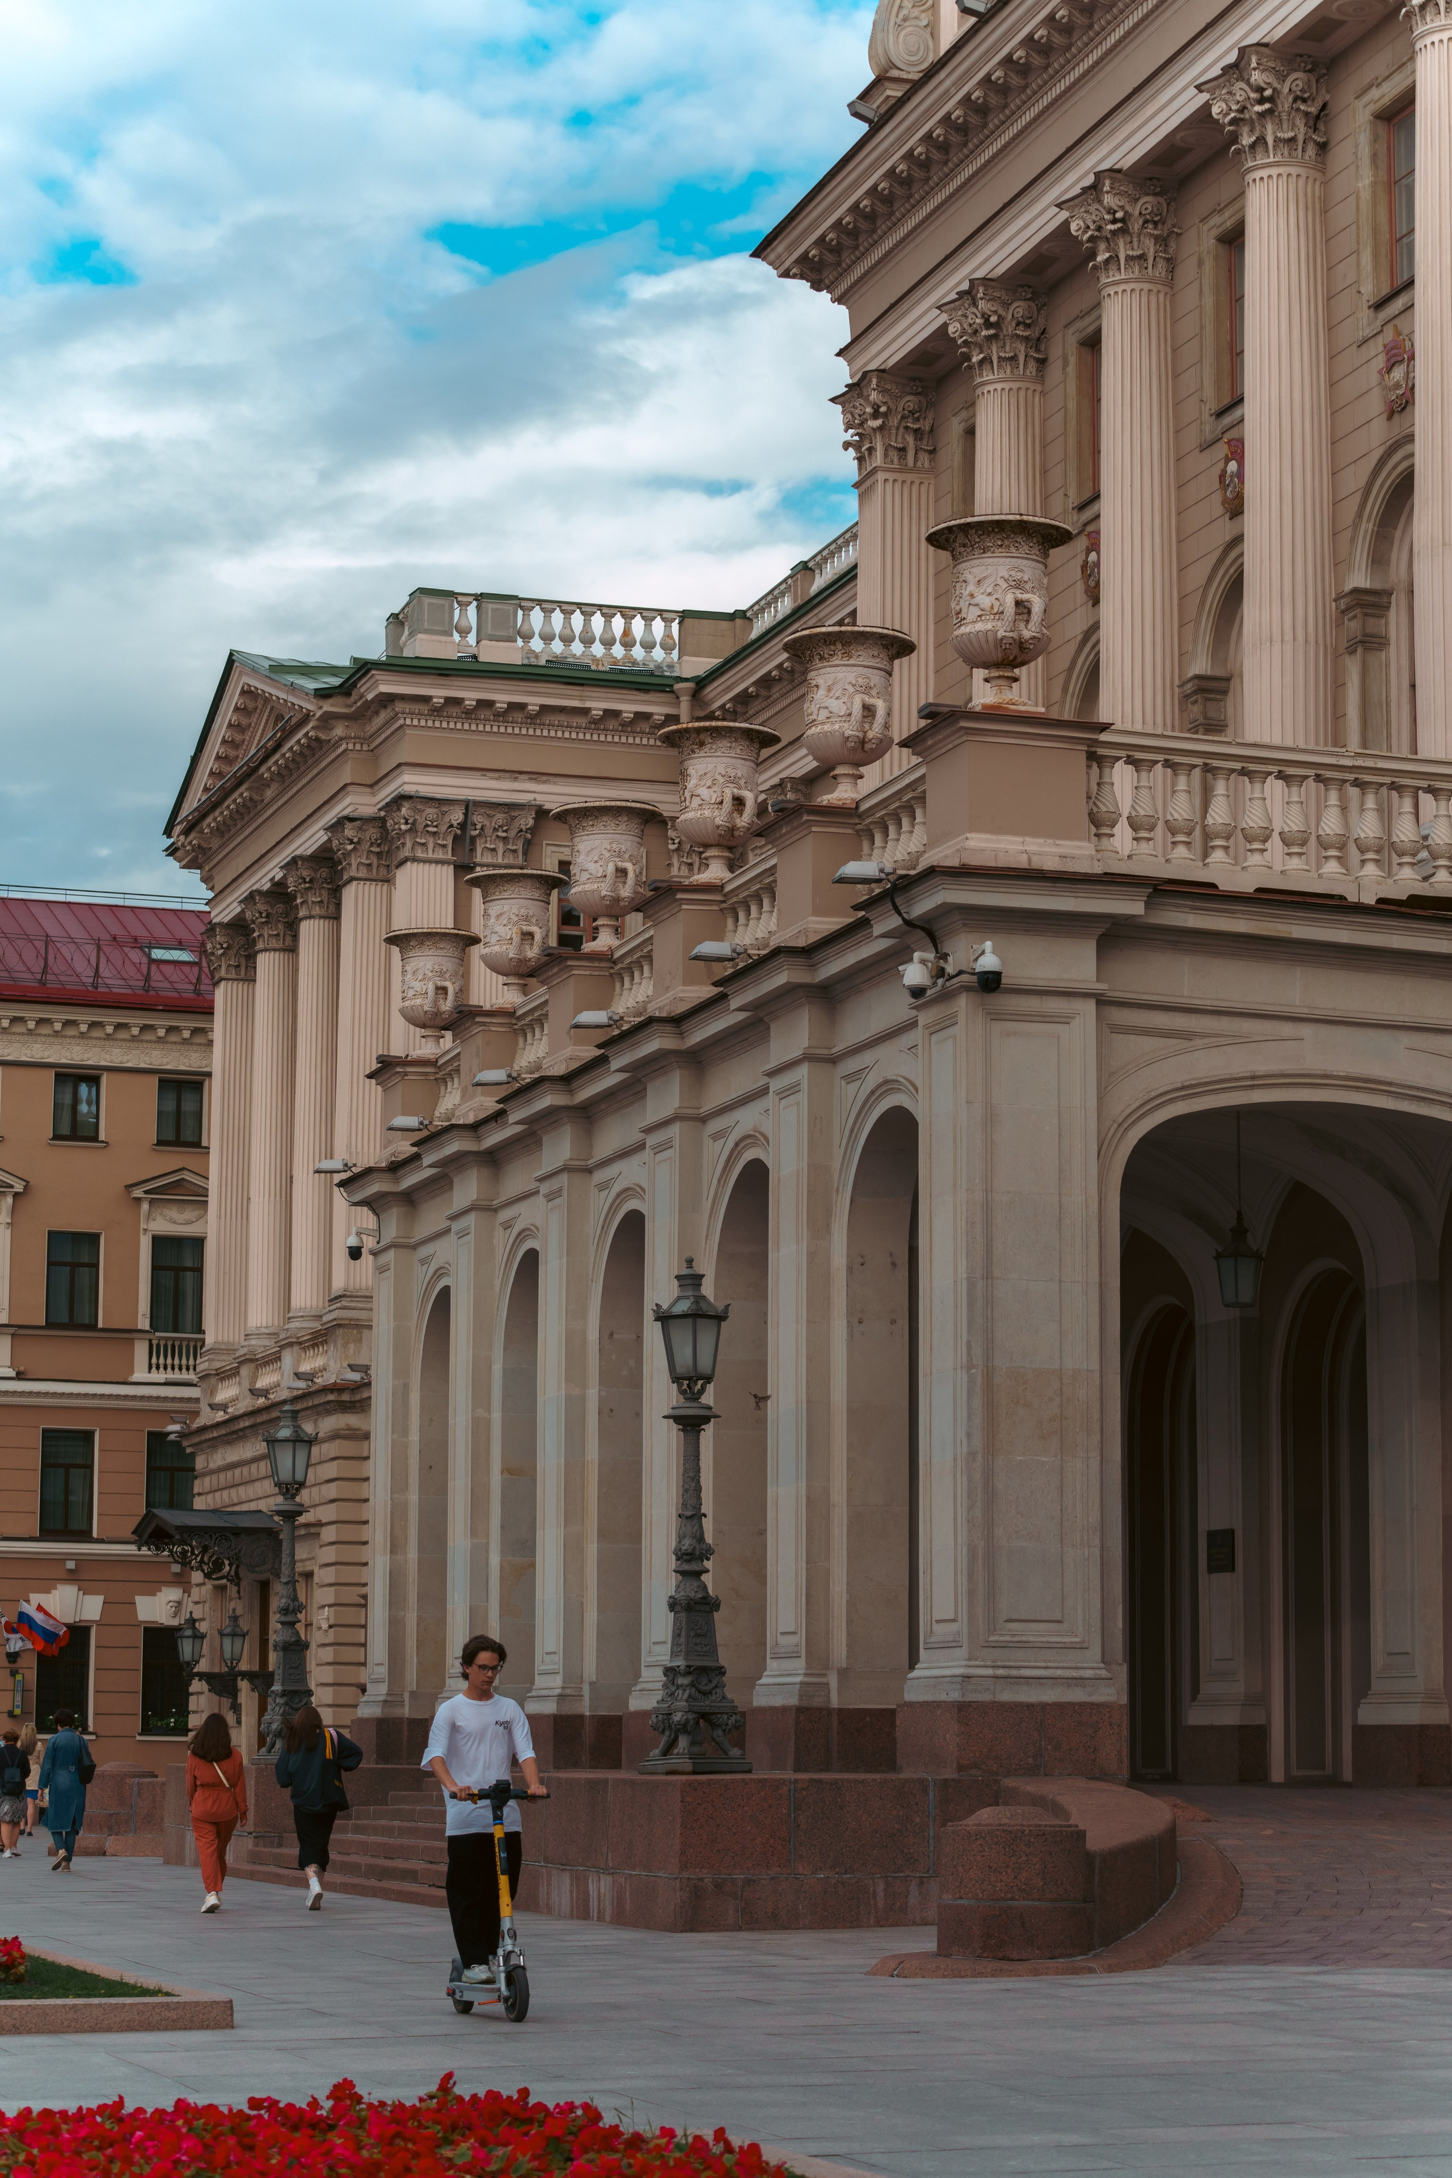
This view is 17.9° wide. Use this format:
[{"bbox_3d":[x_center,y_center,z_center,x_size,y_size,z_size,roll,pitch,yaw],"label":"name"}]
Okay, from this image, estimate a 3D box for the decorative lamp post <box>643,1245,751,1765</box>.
[{"bbox_3d":[-0.236,3.461,37.389,0.740,4.180,0.740,3,-8,-17],"label":"decorative lamp post"}]

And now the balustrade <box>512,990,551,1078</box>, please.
[{"bbox_3d":[-1.720,-0.471,49.589,0.400,1.200,2.800,3,-9,-17],"label":"balustrade"}]

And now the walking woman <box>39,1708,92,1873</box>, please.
[{"bbox_3d":[-7.231,7.691,50.425,0.550,1.743,0.450,2,-8,-12],"label":"walking woman"}]

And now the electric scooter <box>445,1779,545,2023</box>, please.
[{"bbox_3d":[-1.186,4.093,23.329,0.530,1.210,1.170,3,-9,-21],"label":"electric scooter"}]

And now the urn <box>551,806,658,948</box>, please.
[{"bbox_3d":[-1.258,-2.191,48.871,1.220,1.630,1.220,0,-8,0],"label":"urn"}]

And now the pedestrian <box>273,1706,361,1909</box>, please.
[{"bbox_3d":[-3.357,5.964,38.183,0.660,1.670,0.500,2,-8,-13],"label":"pedestrian"}]

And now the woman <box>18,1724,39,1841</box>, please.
[{"bbox_3d":[-10.454,10.363,69.000,0.480,1.670,0.420,2,-8,-12],"label":"woman"}]

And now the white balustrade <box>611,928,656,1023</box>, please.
[{"bbox_3d":[-0.643,-1.079,46.454,0.380,1.050,2.700,3,-8,-17],"label":"white balustrade"}]

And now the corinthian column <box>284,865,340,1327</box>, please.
[{"bbox_3d":[-8.360,0.152,93.737,1.220,9.650,1.220,3,-9,-17],"label":"corinthian column"}]

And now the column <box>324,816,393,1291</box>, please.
[{"bbox_3d":[-6.877,-0.472,87.120,1.080,9.600,1.080,3,-8,-17],"label":"column"}]

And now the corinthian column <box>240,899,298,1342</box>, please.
[{"bbox_3d":[-9.597,0.708,97.606,1.220,9.650,1.220,3,-9,-17],"label":"corinthian column"}]

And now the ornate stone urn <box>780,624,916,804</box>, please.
[{"bbox_3d":[1.119,-3.241,41.567,1.220,1.630,1.220,0,-8,0],"label":"ornate stone urn"}]

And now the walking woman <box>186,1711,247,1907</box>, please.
[{"bbox_3d":[-4.247,6.059,38.518,0.500,1.641,0.450,2,-8,-13],"label":"walking woman"}]

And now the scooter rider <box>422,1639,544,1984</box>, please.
[{"bbox_3d":[-1.220,3.659,23.327,0.580,1.767,0.550,3,-9,-17],"label":"scooter rider"}]

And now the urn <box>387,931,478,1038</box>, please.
[{"bbox_3d":[-3.514,-1.066,55.351,1.170,1.530,1.170,3,-9,-17],"label":"urn"}]

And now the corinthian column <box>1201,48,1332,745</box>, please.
[{"bbox_3d":[5.372,-5.745,45.783,1.050,9.200,1.080,3,-9,-17],"label":"corinthian column"}]

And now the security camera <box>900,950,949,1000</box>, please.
[{"bbox_3d":[1.586,-0.892,36.292,0.420,0.390,0.270,3,-8,-17],"label":"security camera"}]

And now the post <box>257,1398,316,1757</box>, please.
[{"bbox_3d":[-4.936,5.578,52.410,0.740,4.180,0.740,3,-8,-17],"label":"post"}]

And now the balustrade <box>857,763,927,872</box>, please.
[{"bbox_3d":[1.733,-2.023,38.677,0.400,1.200,2.800,3,-9,-17],"label":"balustrade"}]

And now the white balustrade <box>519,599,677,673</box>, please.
[{"bbox_3d":[-2.334,-8.248,84.054,3.100,1.300,0.420,3,-9,-17],"label":"white balustrade"}]

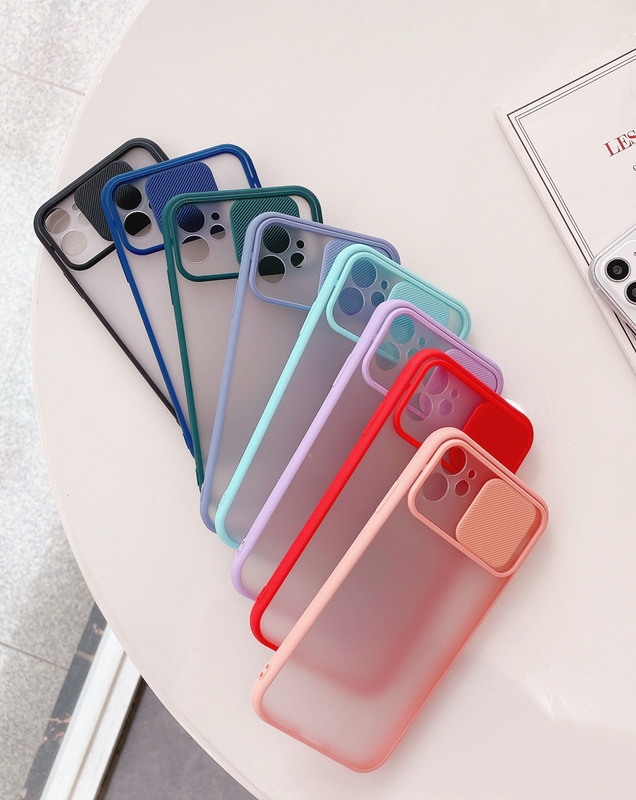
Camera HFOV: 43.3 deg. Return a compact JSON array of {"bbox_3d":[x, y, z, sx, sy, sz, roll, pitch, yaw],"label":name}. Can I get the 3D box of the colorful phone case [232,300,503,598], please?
[{"bbox_3d":[0.027,0.035,0.379,0.080,0.012,0.155,32,84,-22],"label":"colorful phone case"}]

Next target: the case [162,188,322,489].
[{"bbox_3d":[-0.027,-0.027,0.392,0.080,0.012,0.155,-8,88,-14],"label":"case"}]

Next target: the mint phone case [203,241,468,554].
[{"bbox_3d":[0.014,0.009,0.383,0.079,0.012,0.155,26,88,-20],"label":"mint phone case"}]

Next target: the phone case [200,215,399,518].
[{"bbox_3d":[-0.007,-0.009,0.387,0.080,0.012,0.155,10,86,-17],"label":"phone case"}]

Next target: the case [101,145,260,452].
[{"bbox_3d":[-0.048,-0.050,0.402,0.080,0.012,0.155,-20,85,-11],"label":"case"}]

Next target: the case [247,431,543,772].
[{"bbox_3d":[0.041,0.093,0.368,0.080,0.012,0.155,38,84,-23],"label":"case"}]

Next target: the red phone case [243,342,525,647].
[{"bbox_3d":[0.038,0.058,0.374,0.080,0.012,0.155,34,85,-22],"label":"red phone case"}]

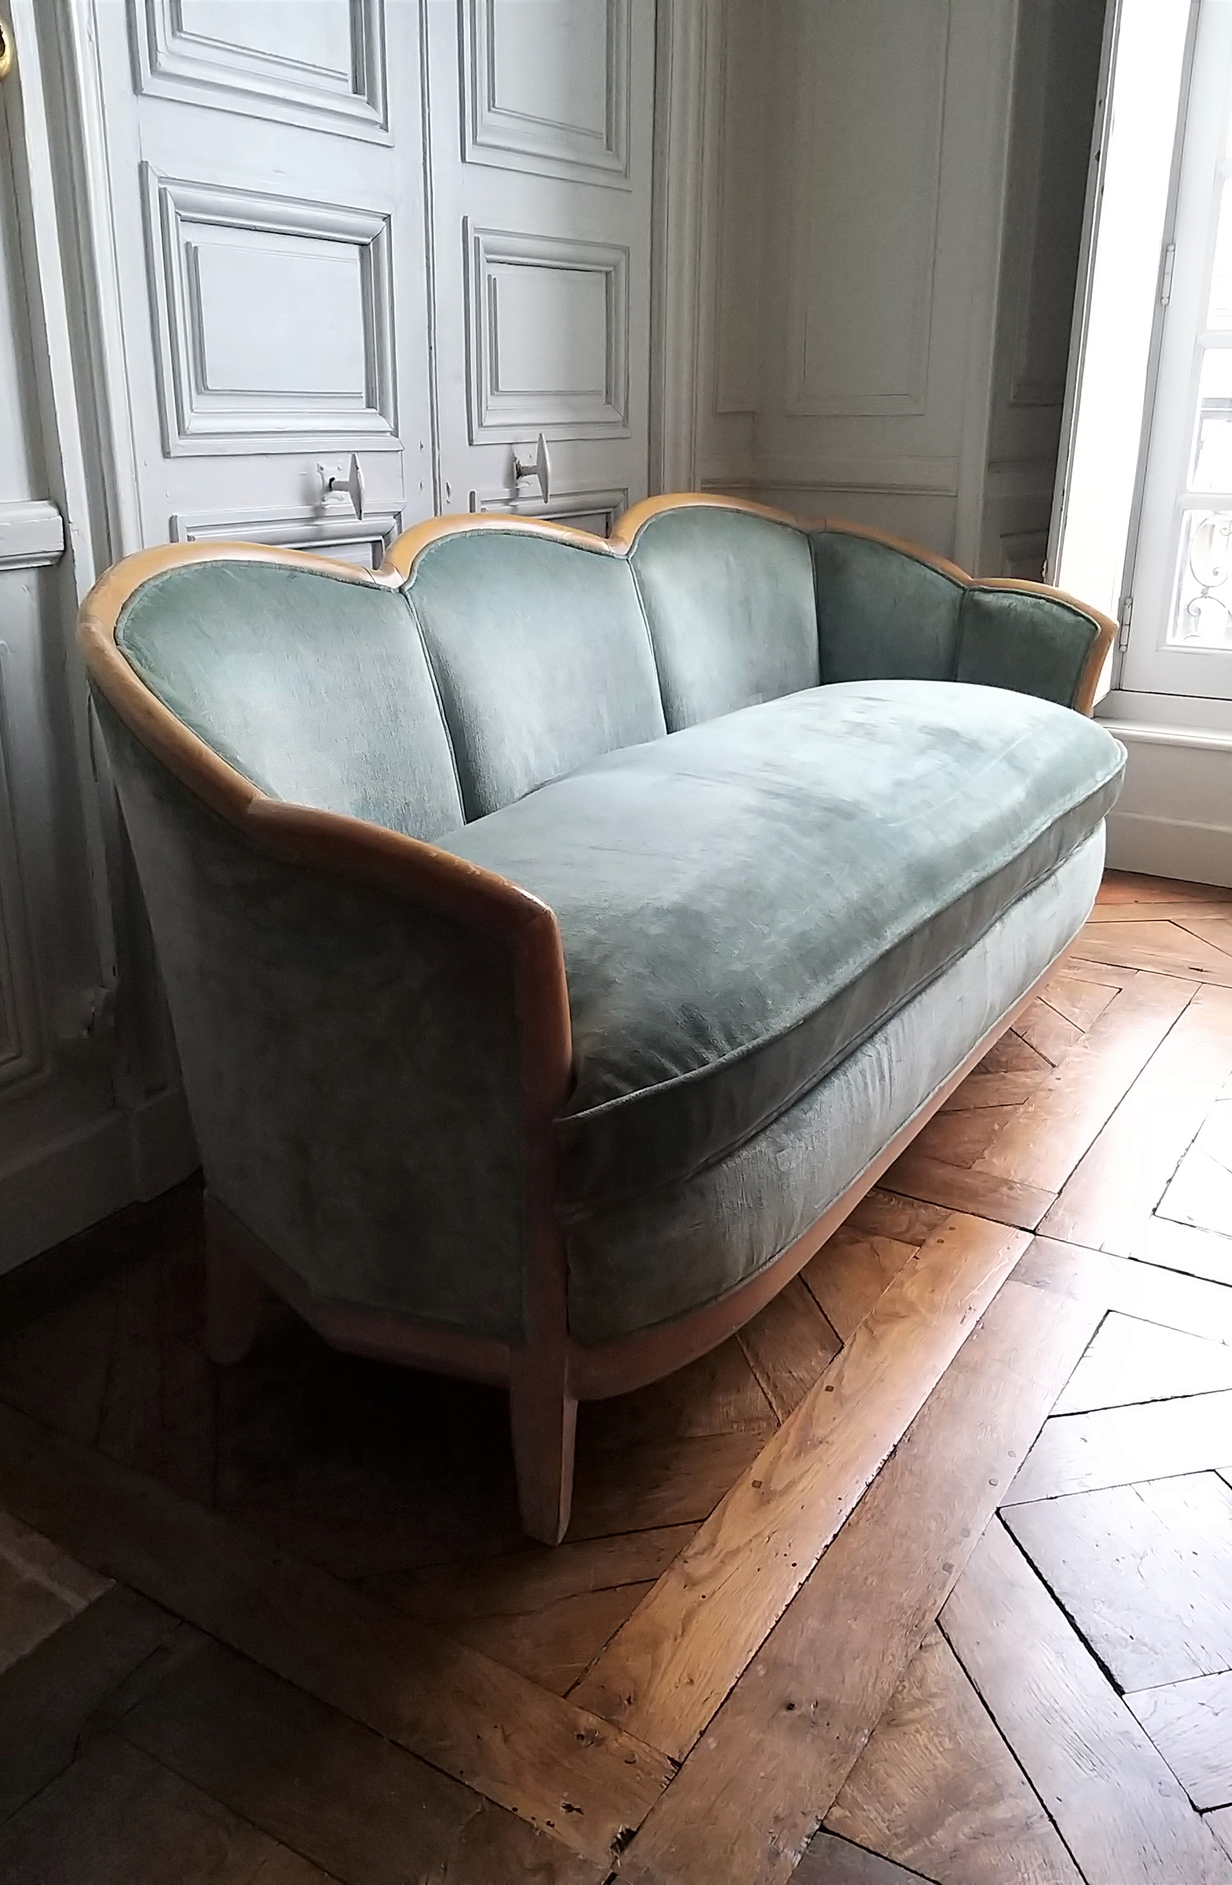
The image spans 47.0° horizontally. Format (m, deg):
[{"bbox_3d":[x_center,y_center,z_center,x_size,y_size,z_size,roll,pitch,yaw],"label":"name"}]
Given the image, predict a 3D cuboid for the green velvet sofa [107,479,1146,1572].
[{"bbox_3d":[0.172,-0.153,2.008,0.808,0.845,1.867,13,24,30],"label":"green velvet sofa"}]

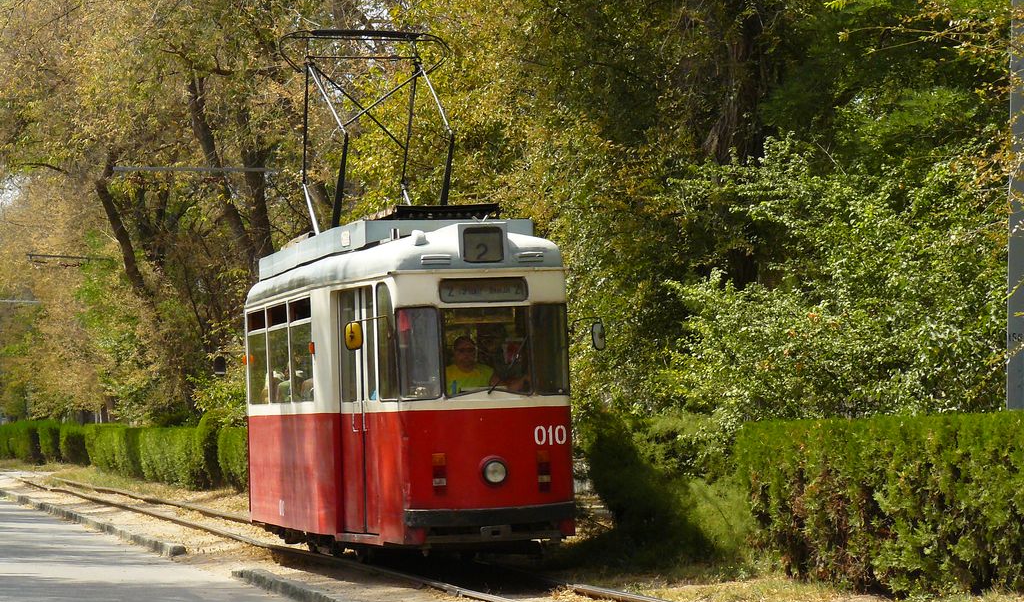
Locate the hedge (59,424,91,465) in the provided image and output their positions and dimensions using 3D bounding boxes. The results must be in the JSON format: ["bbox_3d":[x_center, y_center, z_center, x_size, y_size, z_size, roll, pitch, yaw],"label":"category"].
[{"bbox_3d":[-14.647,4.804,103.000,1.000,1.400,1.500,-1,-2,-12],"label":"hedge"}]

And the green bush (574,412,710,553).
[{"bbox_3d":[1.355,1.870,31.700,1.350,1.500,1.300,-1,-2,-12],"label":"green bush"}]

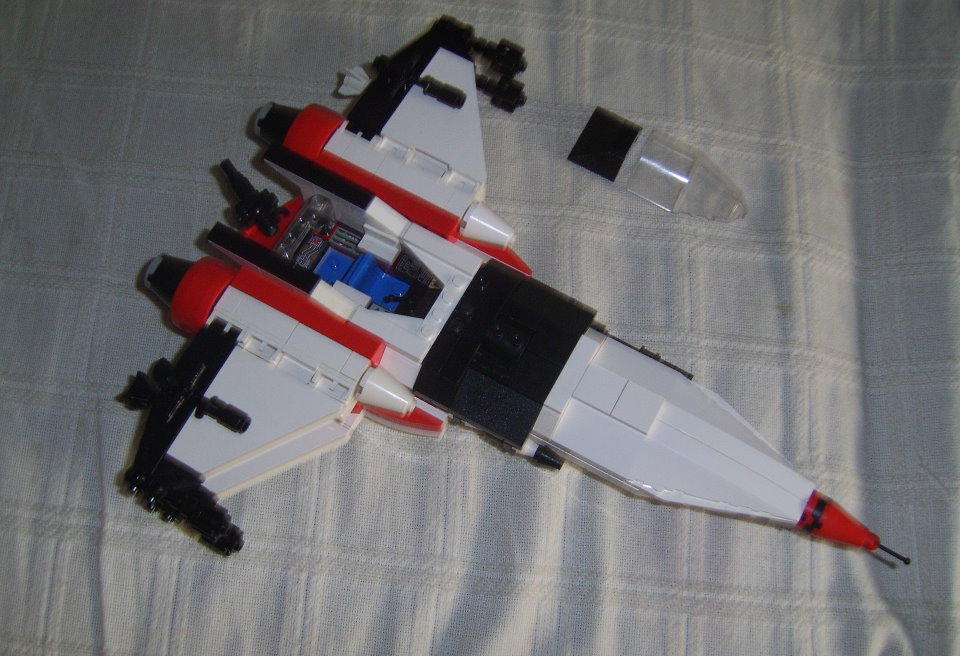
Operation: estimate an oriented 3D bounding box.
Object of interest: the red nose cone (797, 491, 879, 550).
[{"bbox_3d":[0.136,0.075,0.397,0.028,0.016,0.016,27,73,12],"label":"red nose cone"}]

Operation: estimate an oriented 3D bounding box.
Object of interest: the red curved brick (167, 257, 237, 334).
[{"bbox_3d":[-0.109,-0.014,0.420,0.017,0.016,0.032,27,73,12],"label":"red curved brick"}]

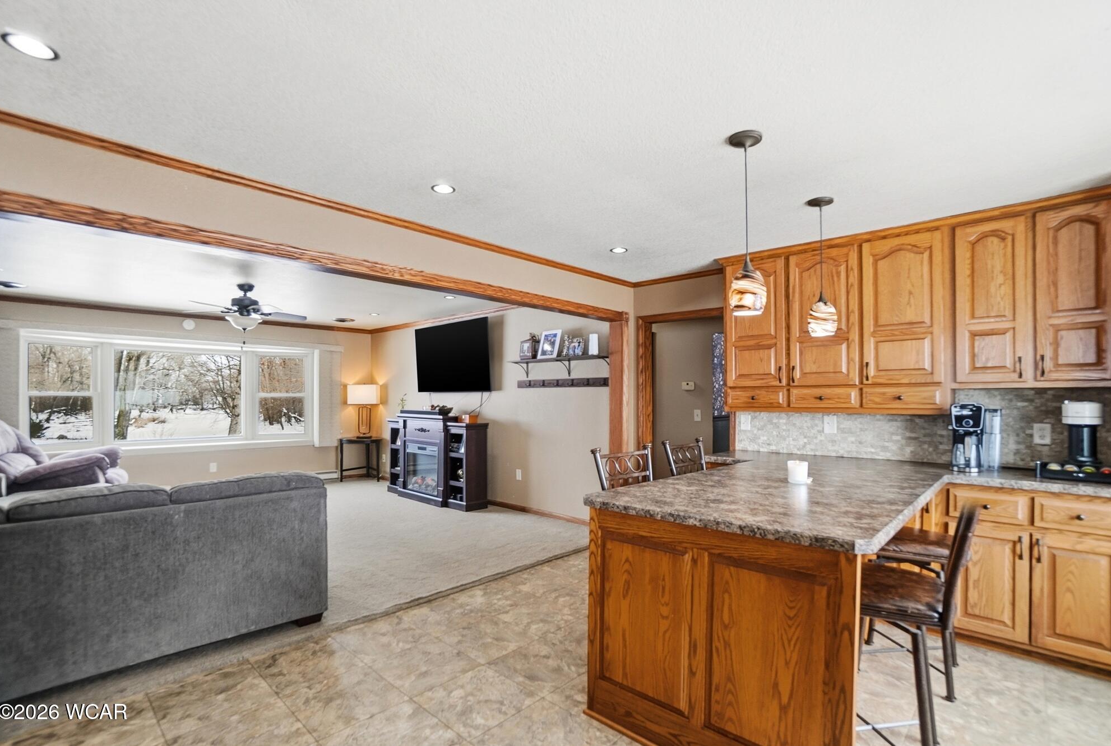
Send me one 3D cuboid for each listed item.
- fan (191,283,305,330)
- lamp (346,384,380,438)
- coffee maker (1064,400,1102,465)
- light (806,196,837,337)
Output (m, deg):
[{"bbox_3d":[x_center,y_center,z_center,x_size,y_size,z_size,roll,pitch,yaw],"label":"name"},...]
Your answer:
[{"bbox_3d":[-3.135,-0.677,4.720,1.130,0.490,1.130,2,-3,-45],"label":"fan"},{"bbox_3d":[-2.993,0.594,7.250,0.440,0.840,0.220,0,-2,0],"label":"lamp"},{"bbox_3d":[2.857,0.320,2.530,0.320,0.325,0.143,2,-3,-44],"label":"coffee maker"},{"bbox_3d":[1.493,-0.582,2.620,0.150,0.780,0.150,2,-3,-45],"label":"light"}]

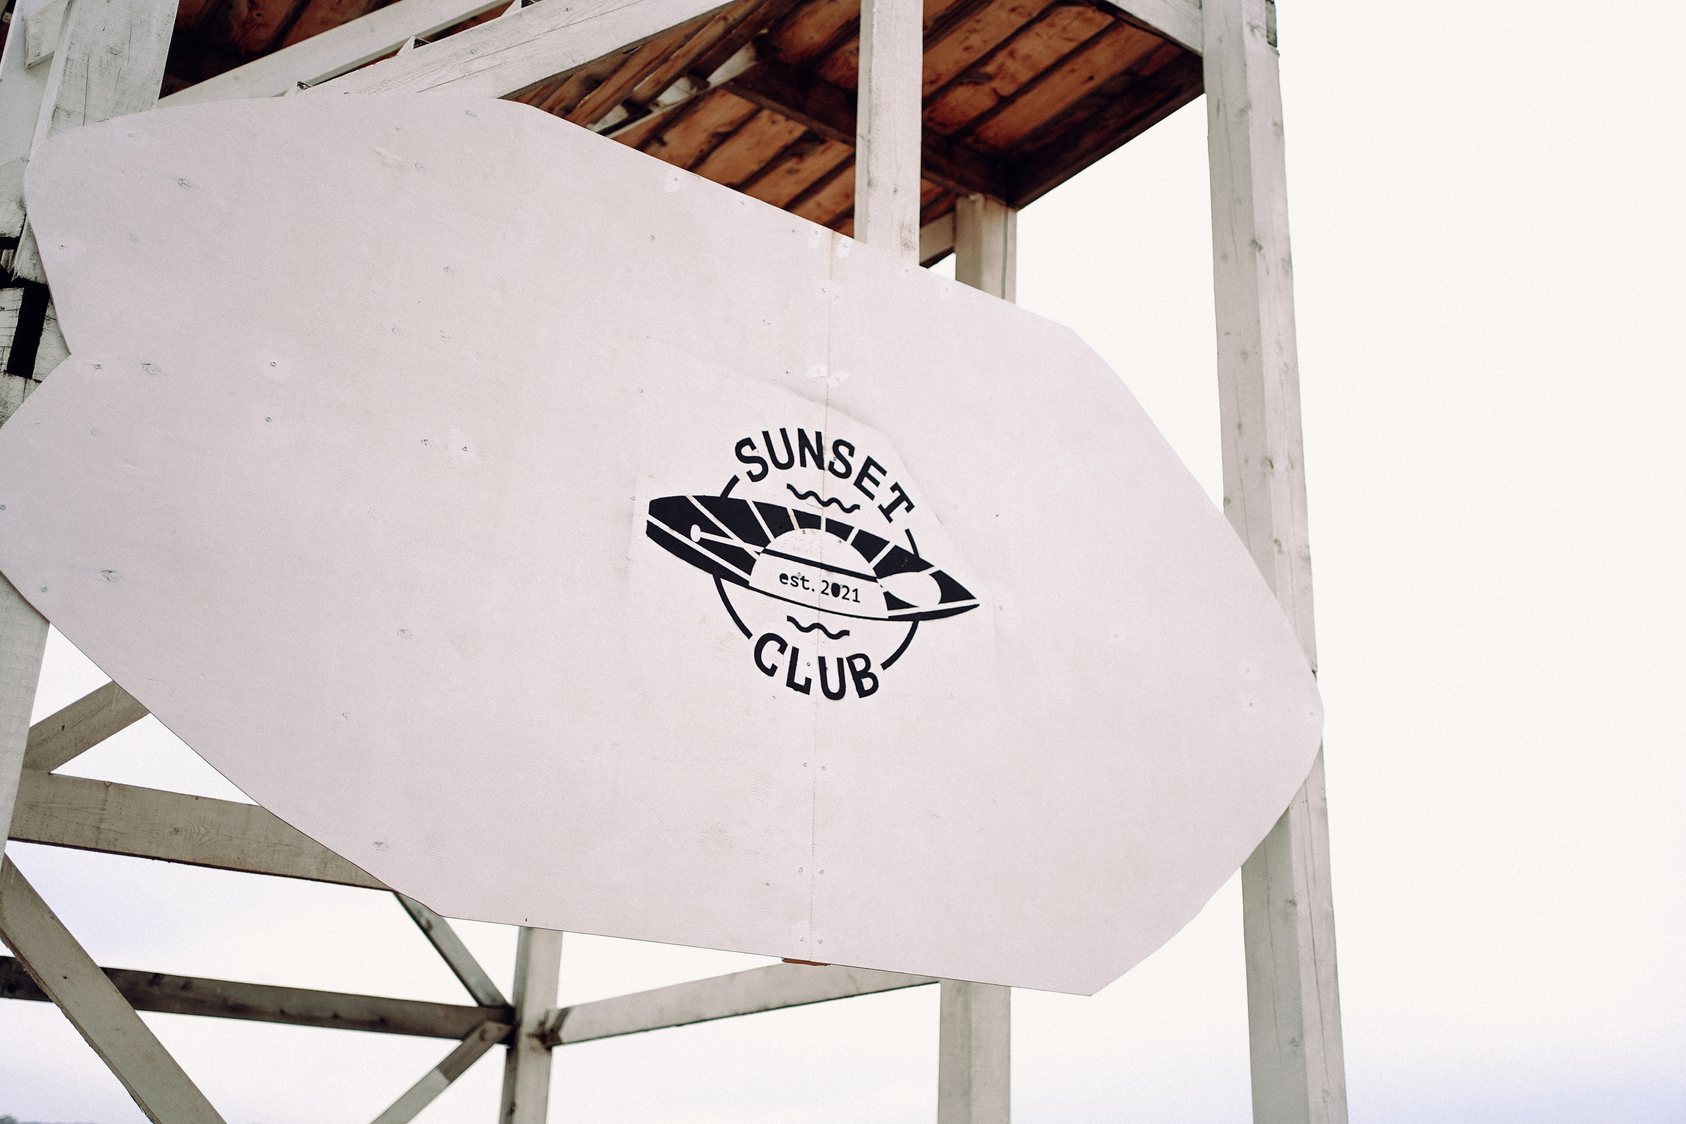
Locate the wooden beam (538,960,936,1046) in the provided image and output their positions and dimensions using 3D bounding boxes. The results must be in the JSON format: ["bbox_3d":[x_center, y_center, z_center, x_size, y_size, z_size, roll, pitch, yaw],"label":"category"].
[{"bbox_3d":[-0.461,1.621,6.095,0.052,0.145,3.080,15,-25,-29],"label":"wooden beam"}]

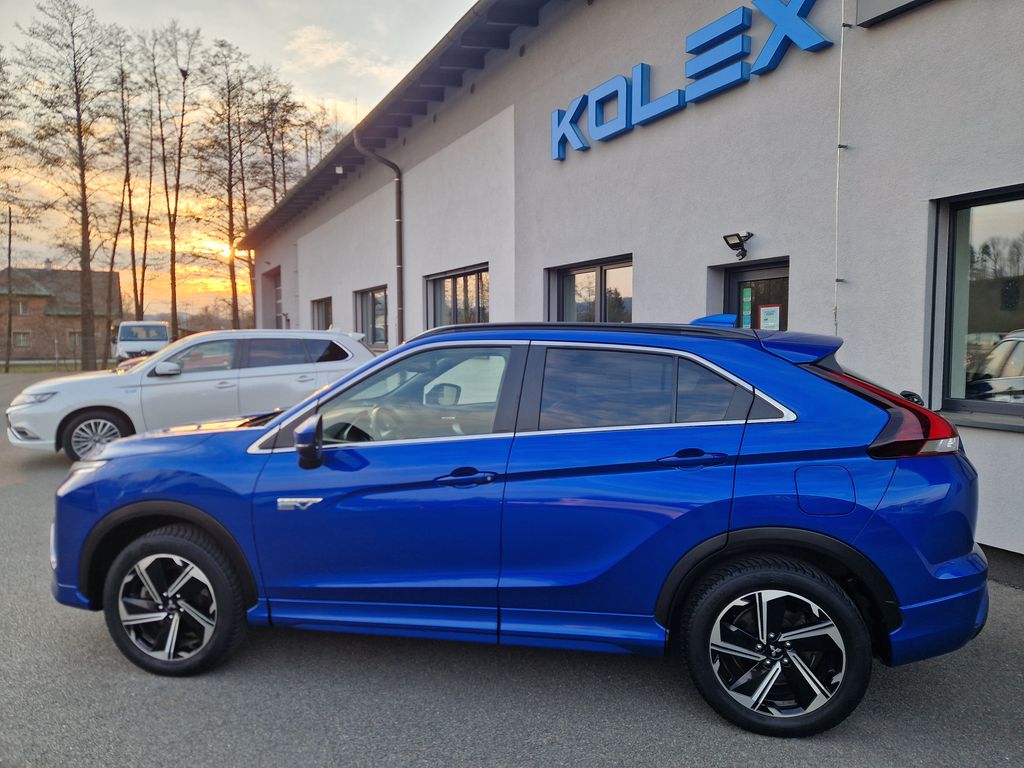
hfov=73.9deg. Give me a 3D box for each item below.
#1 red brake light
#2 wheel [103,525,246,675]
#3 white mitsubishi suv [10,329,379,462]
[{"bbox_3d":[1.488,0.122,2.653,0.500,0.350,0.280,0,4,11],"label":"red brake light"},{"bbox_3d":[-1.574,1.027,3.242,0.690,0.690,0.230,0,4,10],"label":"wheel"},{"bbox_3d":[-4.375,0.107,9.841,4.690,1.700,1.820,-2,4,-28],"label":"white mitsubishi suv"}]

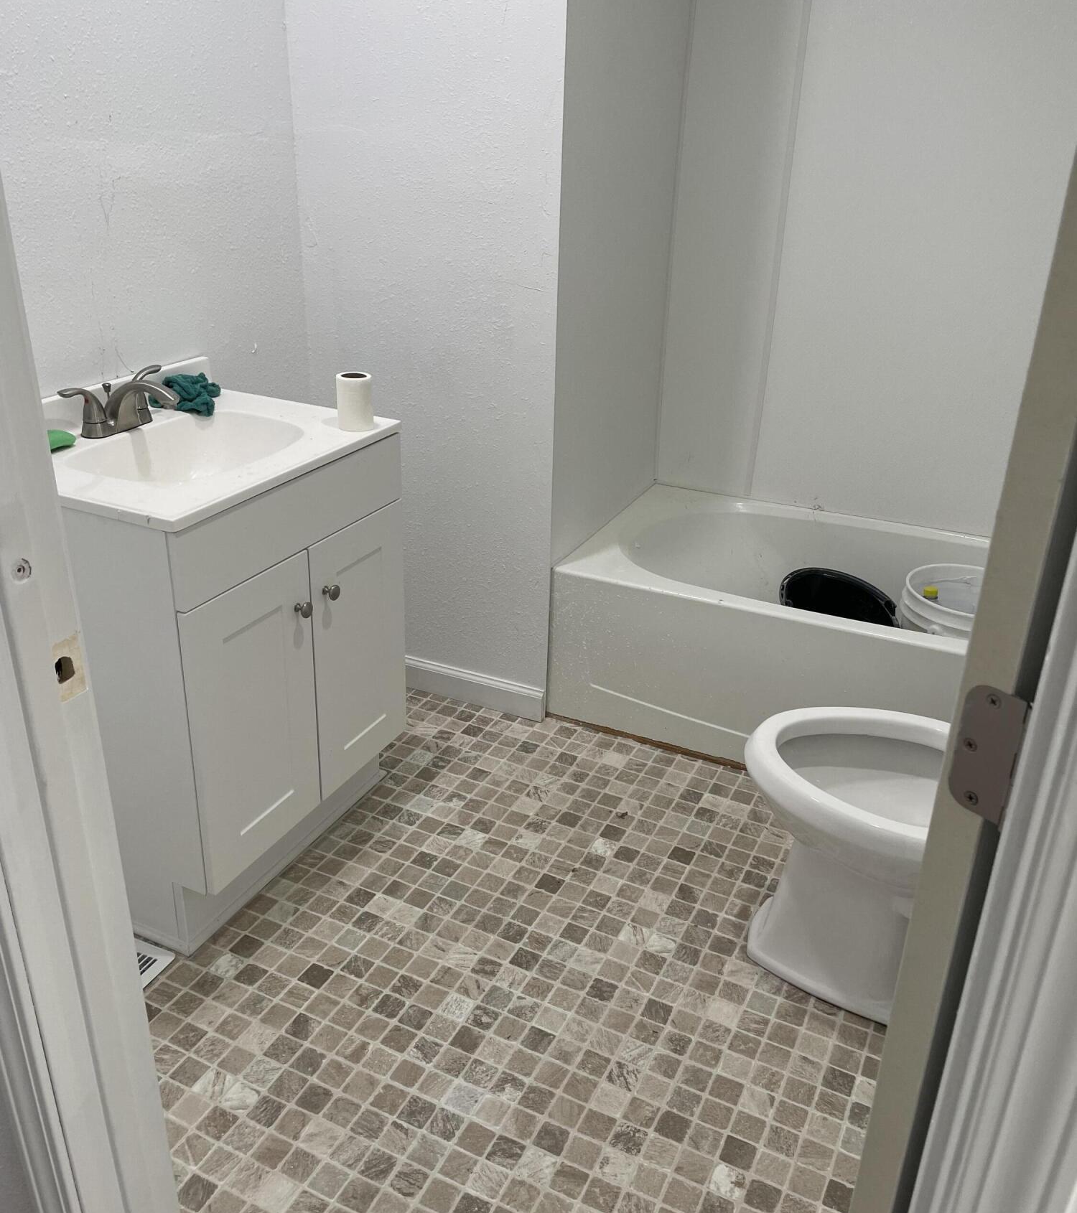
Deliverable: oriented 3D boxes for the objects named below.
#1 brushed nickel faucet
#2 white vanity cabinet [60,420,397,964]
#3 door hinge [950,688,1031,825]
[{"bbox_3d":[-0.710,-0.353,1.908,0.165,0.097,0.230,13,27,22],"label":"brushed nickel faucet"},{"bbox_3d":[-0.618,0.104,2.066,0.462,0.842,0.610,13,27,22],"label":"white vanity cabinet"},{"bbox_3d":[0.283,0.092,0.676,0.012,0.089,0.041,-18,31,-36],"label":"door hinge"}]

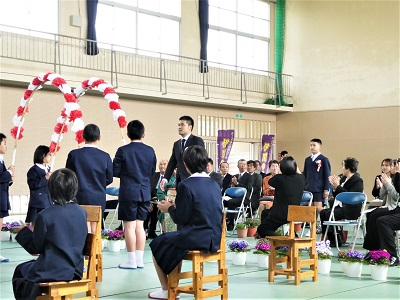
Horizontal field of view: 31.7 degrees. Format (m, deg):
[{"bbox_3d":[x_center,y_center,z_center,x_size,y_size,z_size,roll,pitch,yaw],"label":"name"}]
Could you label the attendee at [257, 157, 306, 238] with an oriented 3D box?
[{"bbox_3d":[0.974,0.676,8.415,0.500,1.190,0.680,1,-2,-25],"label":"attendee"}]

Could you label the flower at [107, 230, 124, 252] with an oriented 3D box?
[{"bbox_3d":[-1.074,1.146,8.917,0.200,0.265,0.200,1,-1,0],"label":"flower"}]

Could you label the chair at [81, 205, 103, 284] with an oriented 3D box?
[{"bbox_3d":[-1.137,0.846,6.380,0.350,0.710,0.380,0,-2,37],"label":"chair"}]

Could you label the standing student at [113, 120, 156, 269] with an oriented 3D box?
[{"bbox_3d":[-0.685,0.470,7.469,0.460,1.540,0.380,1,-2,-30],"label":"standing student"}]

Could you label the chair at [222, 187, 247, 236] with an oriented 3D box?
[{"bbox_3d":[0.482,0.965,11.282,0.450,0.765,0.460,0,-2,41],"label":"chair"}]

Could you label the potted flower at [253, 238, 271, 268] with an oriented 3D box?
[{"bbox_3d":[0.692,1.095,7.470,0.250,0.305,0.250,1,-1,0],"label":"potted flower"}]

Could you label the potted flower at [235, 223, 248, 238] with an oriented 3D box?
[{"bbox_3d":[0.650,1.228,10.776,0.190,0.220,0.190,1,-1,0],"label":"potted flower"}]

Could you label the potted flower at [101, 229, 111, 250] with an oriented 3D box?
[{"bbox_3d":[-1.242,1.145,8.977,0.200,0.265,0.200,1,-1,0],"label":"potted flower"}]

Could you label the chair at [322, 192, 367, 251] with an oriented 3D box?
[{"bbox_3d":[1.829,0.929,8.893,0.450,0.765,0.460,0,-2,41],"label":"chair"}]

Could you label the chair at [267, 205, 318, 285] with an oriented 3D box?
[{"bbox_3d":[0.872,0.875,6.569,0.360,0.700,0.380,-1,-2,45],"label":"chair"}]

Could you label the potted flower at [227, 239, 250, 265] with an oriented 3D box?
[{"bbox_3d":[0.429,1.104,7.650,0.250,0.290,0.250,1,-1,0],"label":"potted flower"}]

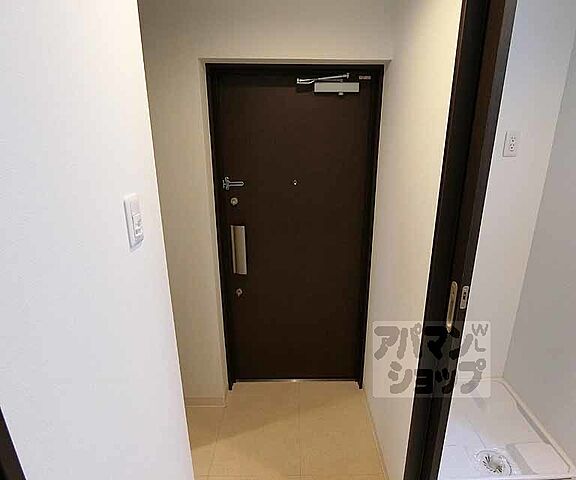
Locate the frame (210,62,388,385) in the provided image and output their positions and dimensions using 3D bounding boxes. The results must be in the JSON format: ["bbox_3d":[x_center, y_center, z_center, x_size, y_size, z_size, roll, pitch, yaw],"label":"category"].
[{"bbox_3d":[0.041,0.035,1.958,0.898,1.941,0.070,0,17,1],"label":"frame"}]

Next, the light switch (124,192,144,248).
[{"bbox_3d":[-0.362,-0.044,0.775,0.010,0.120,0.070,0,17,1],"label":"light switch"}]

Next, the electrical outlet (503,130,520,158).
[{"bbox_3d":[1.091,-0.467,1.600,0.070,0.120,0.010,0,17,1],"label":"electrical outlet"}]

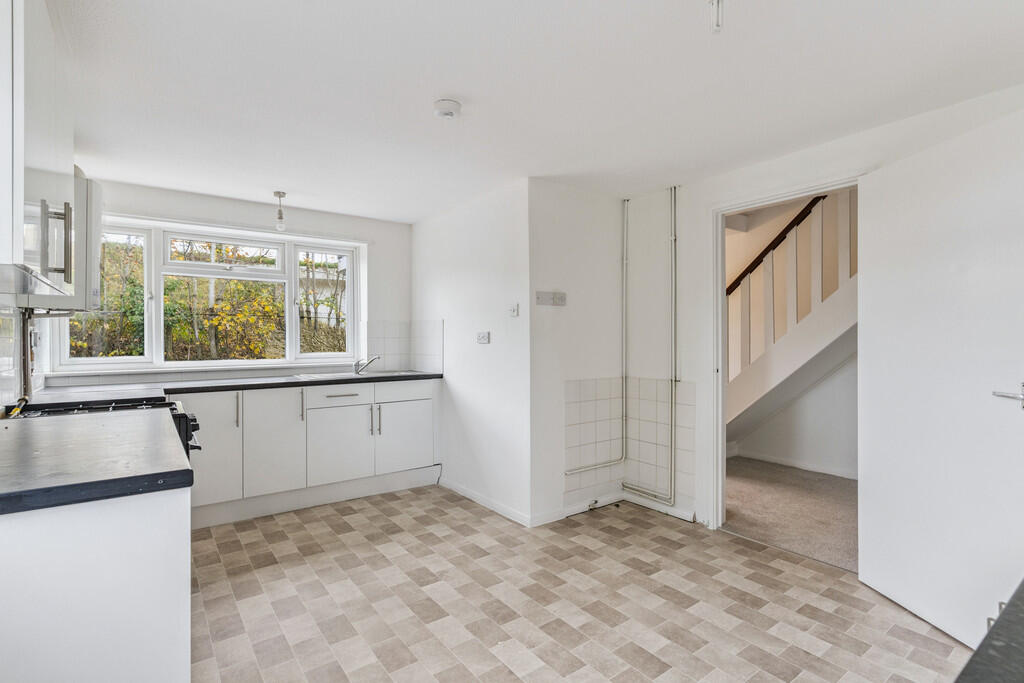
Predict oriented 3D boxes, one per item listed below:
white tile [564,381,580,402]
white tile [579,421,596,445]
[{"bbox_3d":[0.418,0.346,3.347,0.150,0.150,0.008,0,0,-37],"label":"white tile"},{"bbox_3d":[0.540,0.650,3.438,0.150,0.150,0.008,0,0,-37],"label":"white tile"}]

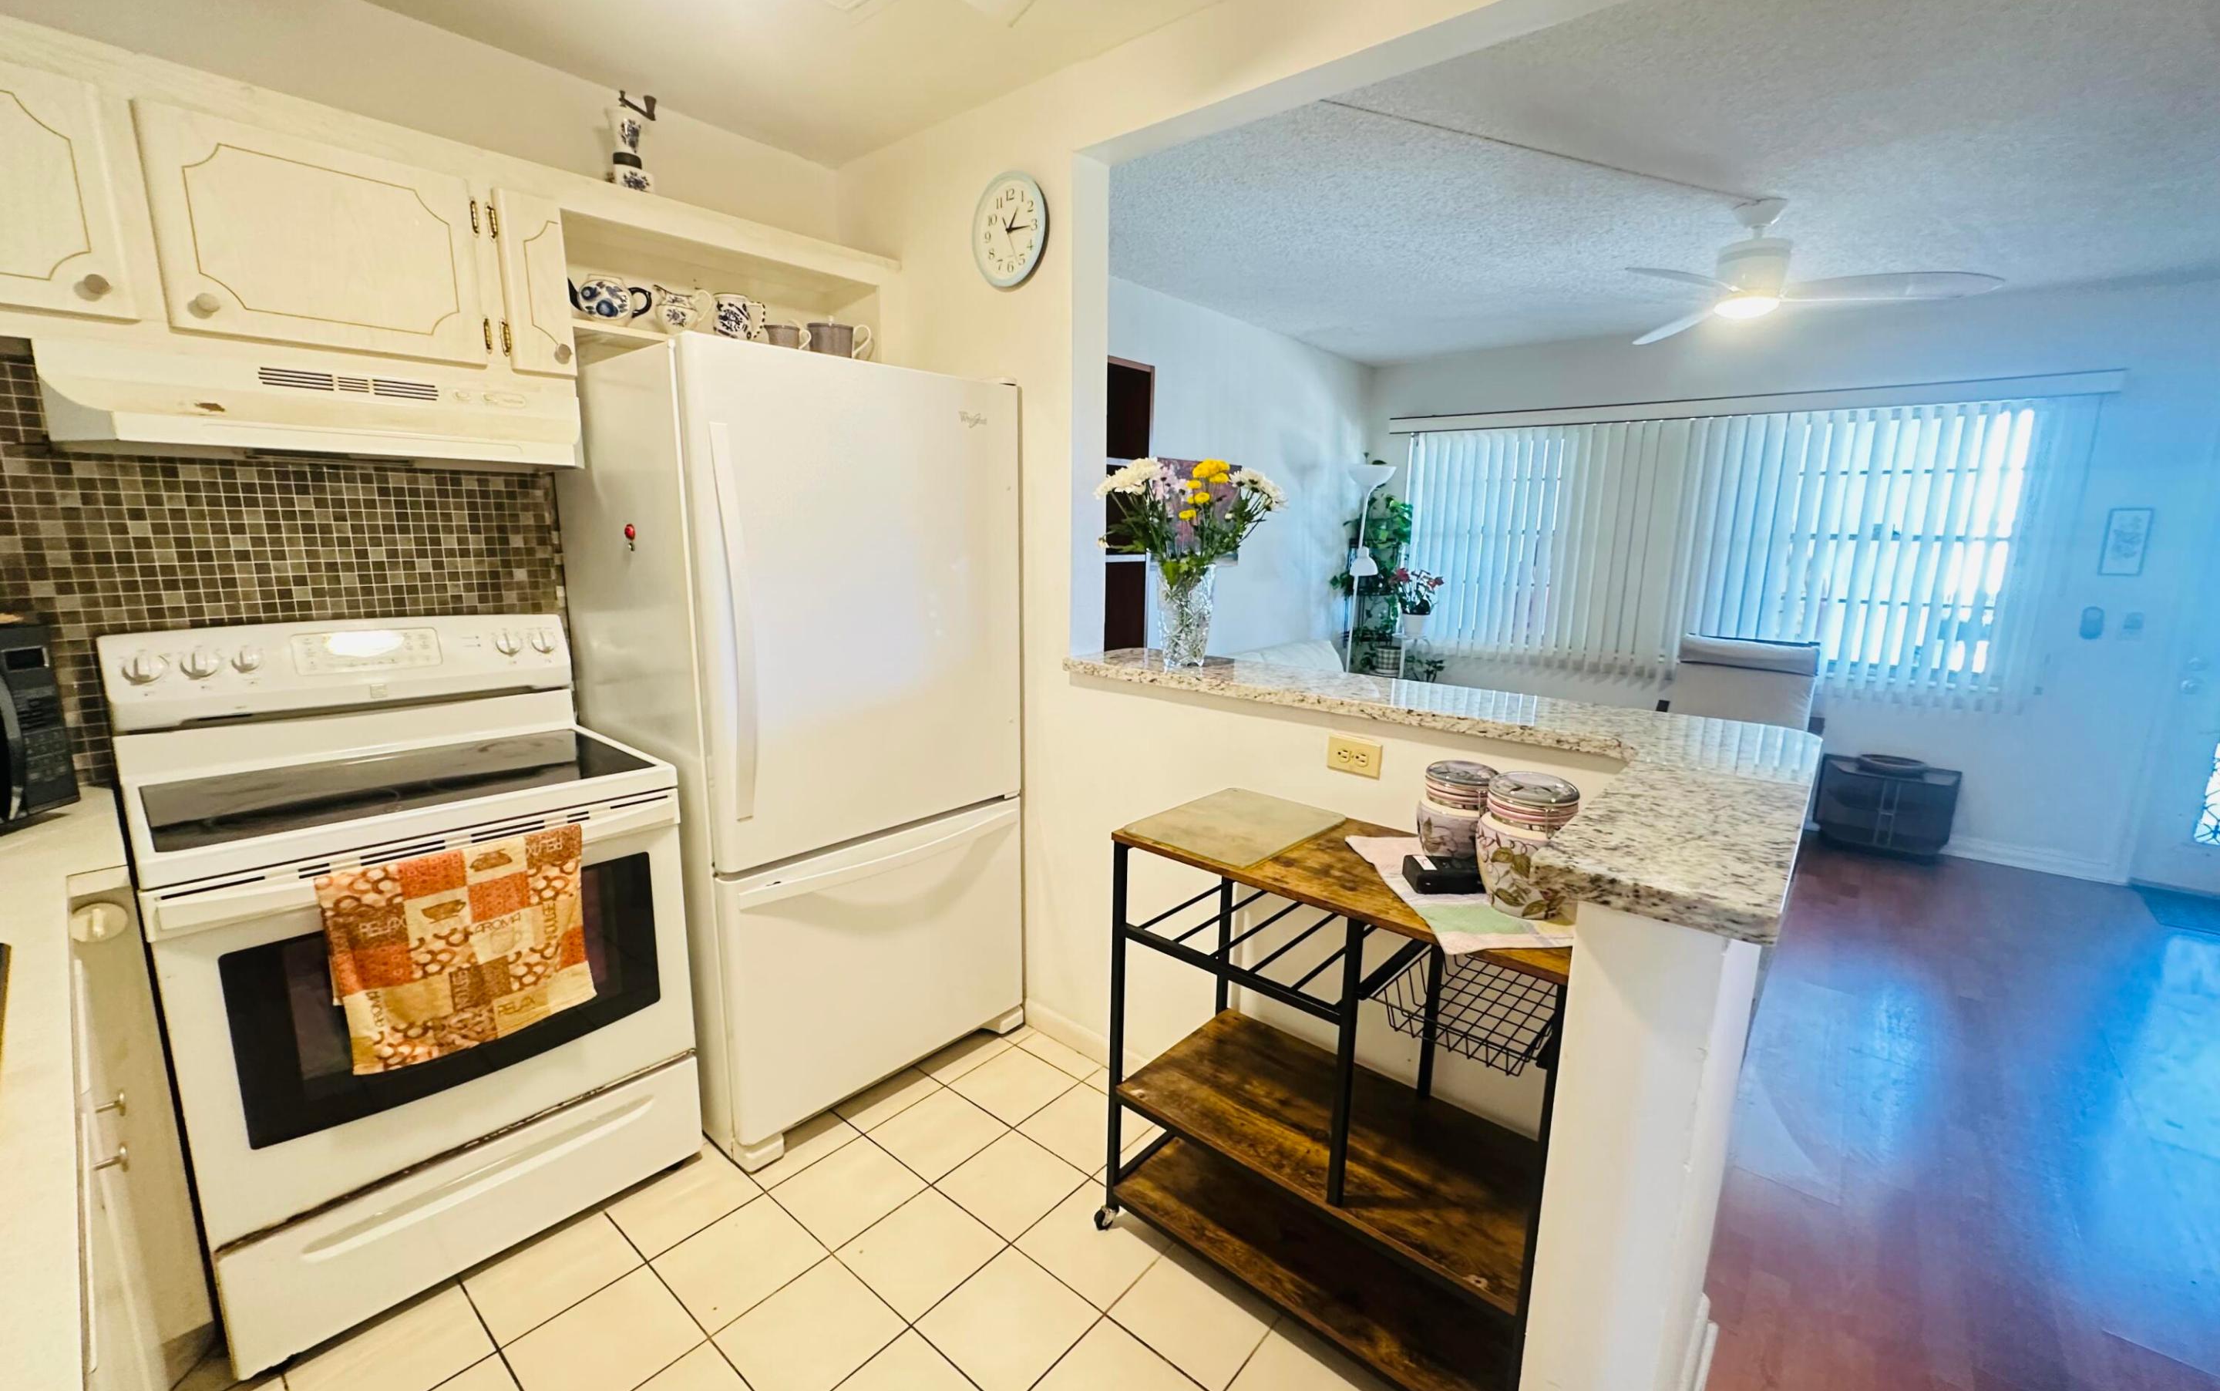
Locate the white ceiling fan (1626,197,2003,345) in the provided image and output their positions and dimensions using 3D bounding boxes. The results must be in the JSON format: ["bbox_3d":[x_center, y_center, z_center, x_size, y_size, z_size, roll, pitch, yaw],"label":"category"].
[{"bbox_3d":[2.000,-1.328,2.724,1.117,0.344,1.117,10,14,39],"label":"white ceiling fan"}]

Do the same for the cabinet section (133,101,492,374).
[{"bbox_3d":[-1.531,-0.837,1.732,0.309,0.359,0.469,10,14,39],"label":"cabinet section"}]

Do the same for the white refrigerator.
[{"bbox_3d":[-0.788,0.091,2.353,0.818,1.765,0.833,11,15,41],"label":"white refrigerator"}]

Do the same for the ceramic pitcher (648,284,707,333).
[{"bbox_3d":[-1.044,-0.931,2.201,0.110,0.138,0.151,10,14,39],"label":"ceramic pitcher"}]

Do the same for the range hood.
[{"bbox_3d":[-1.480,-0.536,1.742,0.459,0.165,0.768,10,14,39],"label":"range hood"}]

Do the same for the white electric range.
[{"bbox_3d":[-1.388,0.474,1.844,0.678,1.180,0.762,11,15,41],"label":"white electric range"}]

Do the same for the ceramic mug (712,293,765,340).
[{"bbox_3d":[-0.955,-0.953,2.313,0.105,0.142,0.145,10,14,39],"label":"ceramic mug"}]

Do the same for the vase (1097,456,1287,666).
[{"bbox_3d":[0.206,-0.325,2.222,0.449,0.513,0.399,2,11,5],"label":"vase"}]

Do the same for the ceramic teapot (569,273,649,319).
[{"bbox_3d":[-1.156,-0.903,2.072,0.125,0.128,0.199,10,14,39],"label":"ceramic teapot"}]

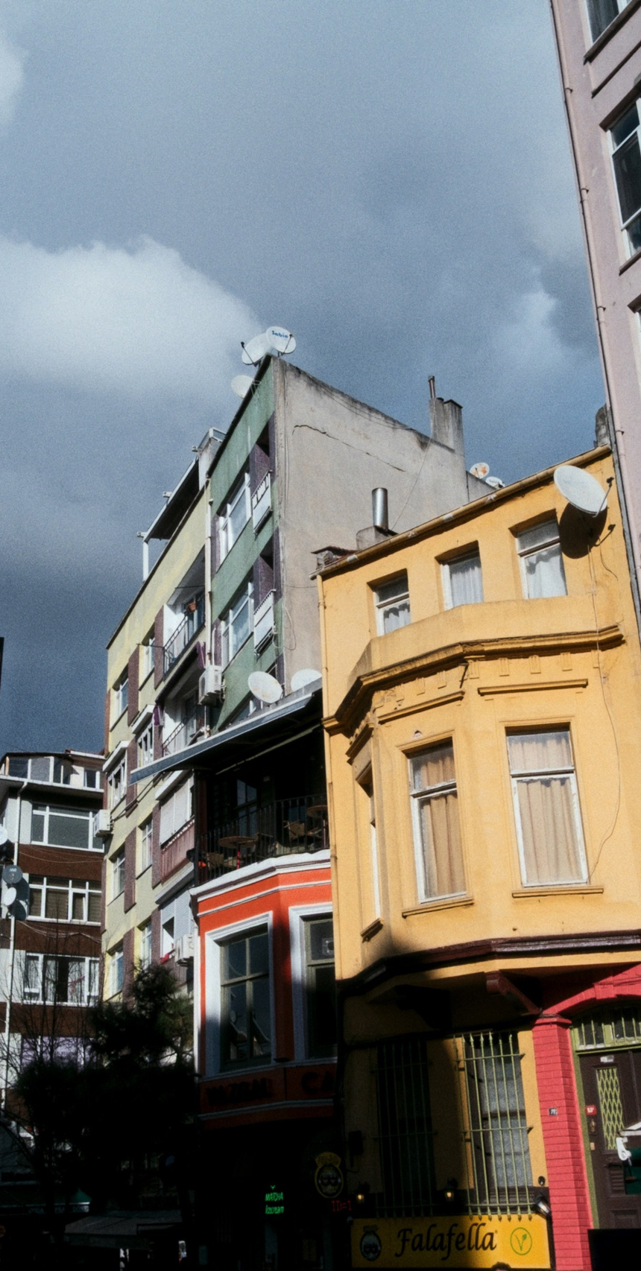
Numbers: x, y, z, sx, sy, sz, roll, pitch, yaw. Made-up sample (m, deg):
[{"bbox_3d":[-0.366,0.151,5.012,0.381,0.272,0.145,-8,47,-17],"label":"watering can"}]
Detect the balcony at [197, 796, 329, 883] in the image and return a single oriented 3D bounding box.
[{"bbox_3d":[-1.000,3.494,21.560,0.464,0.950,3.579,17,-30,-37],"label":"balcony"}]

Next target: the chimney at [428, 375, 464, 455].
[{"bbox_3d":[3.110,-5.468,31.475,0.480,2.235,0.720,17,-30,-39],"label":"chimney"}]

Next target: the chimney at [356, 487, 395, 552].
[{"bbox_3d":[0.874,-1.754,19.626,0.480,1.209,0.420,-23,-30,40],"label":"chimney"}]

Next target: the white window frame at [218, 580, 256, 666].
[{"bbox_3d":[-1.861,-0.225,29.255,0.150,1.420,2.600,6,-25,-19],"label":"white window frame"}]

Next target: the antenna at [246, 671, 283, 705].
[{"bbox_3d":[-0.942,0.891,21.725,0.650,0.680,0.260,11,-35,-28],"label":"antenna"}]

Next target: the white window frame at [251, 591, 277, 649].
[{"bbox_3d":[-1.185,-0.259,26.989,0.120,1.000,1.450,6,-24,-19],"label":"white window frame"}]

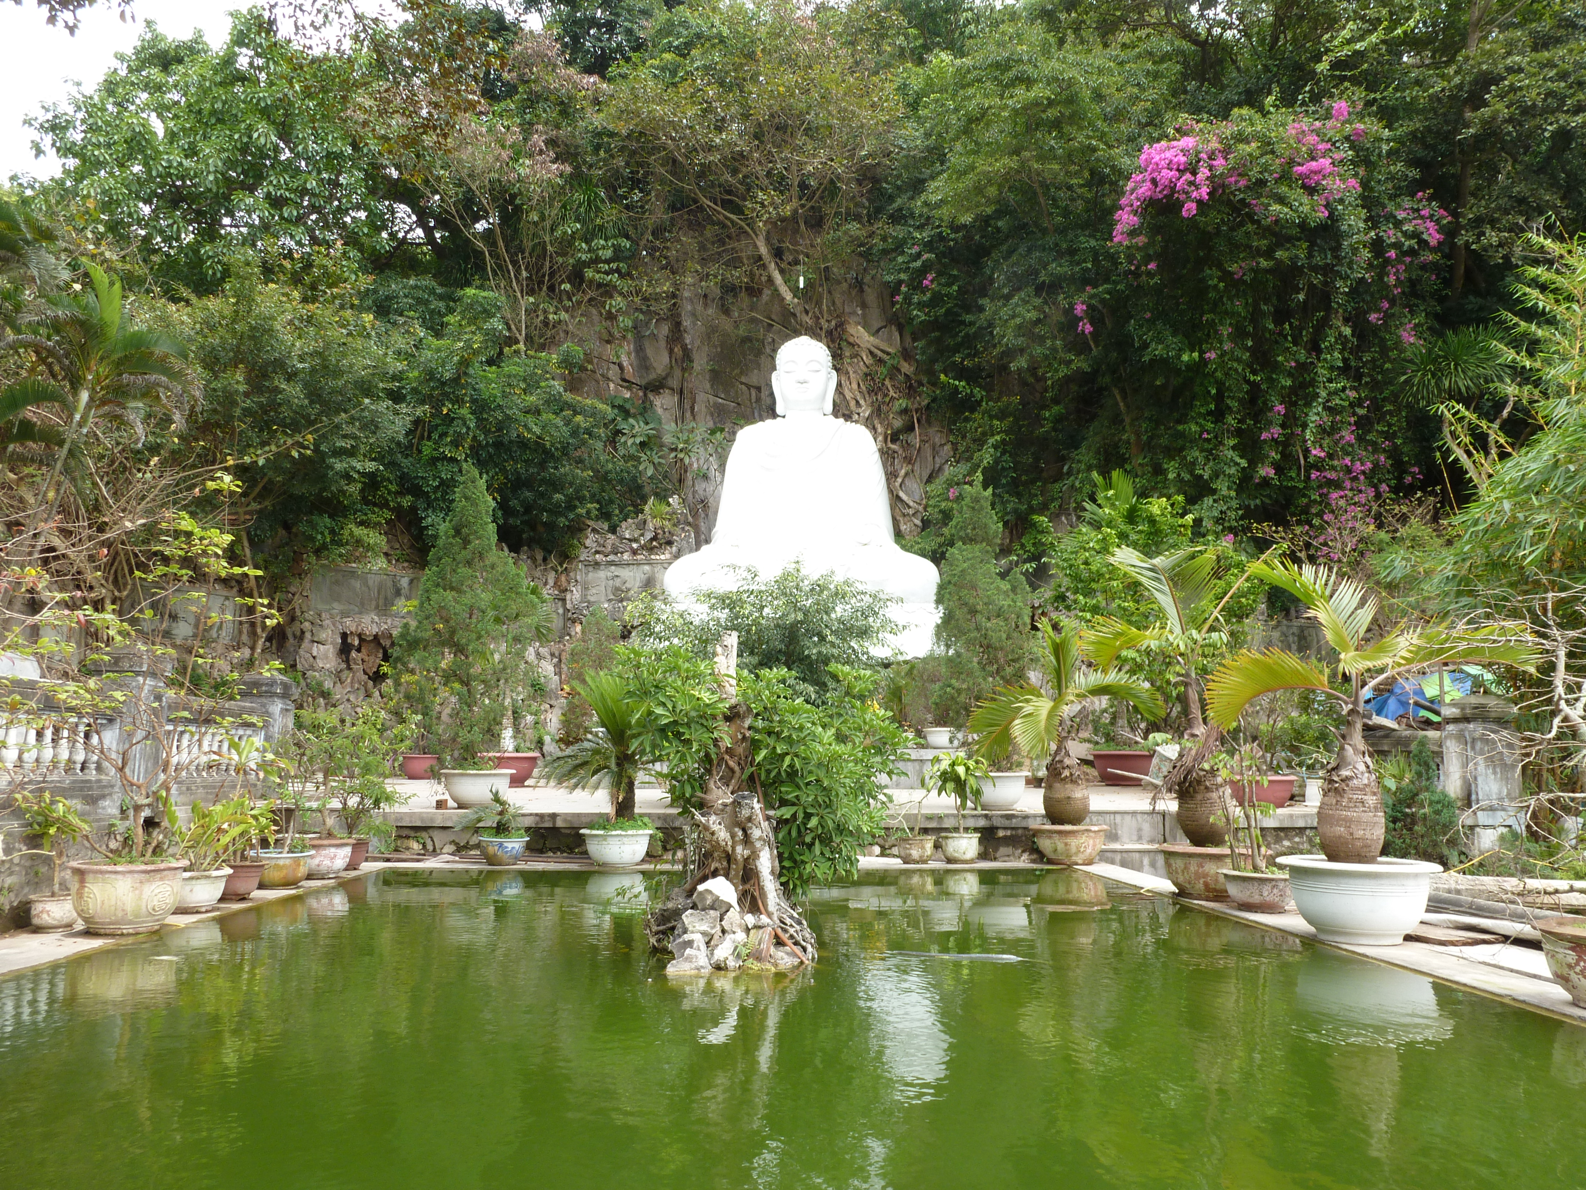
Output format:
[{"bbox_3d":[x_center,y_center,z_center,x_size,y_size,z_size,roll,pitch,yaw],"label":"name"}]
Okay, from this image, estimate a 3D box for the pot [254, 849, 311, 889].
[{"bbox_3d":[-5.691,3.047,12.229,0.758,0.393,0.758,0,-9,-2],"label":"pot"}]

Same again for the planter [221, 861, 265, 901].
[{"bbox_3d":[-5.593,2.860,11.035,0.592,0.364,0.592,4,-10,-26],"label":"planter"}]

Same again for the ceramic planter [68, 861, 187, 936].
[{"bbox_3d":[-5.557,2.510,9.189,1.020,0.544,1.020,0,-9,-2],"label":"ceramic planter"}]

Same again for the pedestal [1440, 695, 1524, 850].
[{"bbox_3d":[8.362,2.166,13.349,0.540,1.901,0.540,0,-9,-3],"label":"pedestal"}]

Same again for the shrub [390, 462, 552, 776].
[{"bbox_3d":[-5.266,0.627,17.908,2.643,5.549,2.300,0,-9,-2],"label":"shrub"}]

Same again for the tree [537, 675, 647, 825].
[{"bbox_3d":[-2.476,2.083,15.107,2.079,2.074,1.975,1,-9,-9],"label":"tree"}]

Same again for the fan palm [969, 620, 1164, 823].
[{"bbox_3d":[3.823,1.938,15.352,2.716,3.192,2.500,0,-9,-2],"label":"fan palm"}]

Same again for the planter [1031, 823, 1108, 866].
[{"bbox_3d":[3.821,3.418,15.115,1.044,0.524,1.044,-2,-9,14],"label":"planter"}]

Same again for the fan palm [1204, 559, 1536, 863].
[{"bbox_3d":[4.499,0.898,8.581,2.289,2.373,1.831,-5,-10,27],"label":"fan palm"}]

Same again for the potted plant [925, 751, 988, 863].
[{"bbox_3d":[2.290,2.942,15.282,0.981,1.512,0.981,0,-9,-2],"label":"potted plant"}]

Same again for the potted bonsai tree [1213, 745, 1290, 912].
[{"bbox_3d":[4.435,2.197,10.455,0.942,1.542,0.850,0,-9,-2],"label":"potted bonsai tree"}]

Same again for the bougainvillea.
[{"bbox_3d":[13.360,-8.172,31.577,10.887,12.796,4.500,0,-9,-2],"label":"bougainvillea"}]

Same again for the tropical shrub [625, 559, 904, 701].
[{"bbox_3d":[-0.486,0.933,18.370,4.476,3.013,3.805,0,-9,-2],"label":"tropical shrub"}]

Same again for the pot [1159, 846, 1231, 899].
[{"bbox_3d":[4.268,2.787,11.093,1.092,0.525,1.092,-3,-9,20],"label":"pot"}]

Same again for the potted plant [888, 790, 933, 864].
[{"bbox_3d":[1.636,3.201,15.122,0.627,0.985,0.520,-1,-9,6],"label":"potted plant"}]

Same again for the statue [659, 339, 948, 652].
[{"bbox_3d":[0.251,-2.934,31.796,8.061,9.513,5.800,0,-9,-2],"label":"statue"}]

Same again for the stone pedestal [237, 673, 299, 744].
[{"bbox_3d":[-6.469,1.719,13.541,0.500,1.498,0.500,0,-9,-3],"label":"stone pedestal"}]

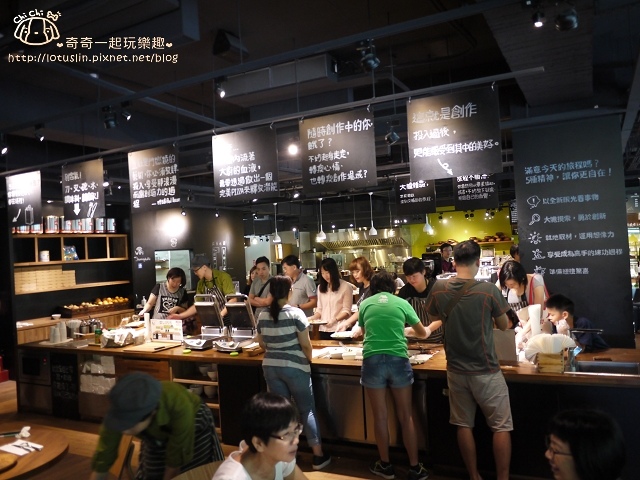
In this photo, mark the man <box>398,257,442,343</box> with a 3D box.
[{"bbox_3d":[0.988,0.933,4.793,0.500,1.540,0.520,-4,-1,27],"label":"man"}]

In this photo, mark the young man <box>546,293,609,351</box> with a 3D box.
[{"bbox_3d":[2.238,1.029,4.436,0.440,1.220,0.400,-1,-3,-37],"label":"young man"}]

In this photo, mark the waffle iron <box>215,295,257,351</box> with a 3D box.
[{"bbox_3d":[-0.782,0.793,4.857,0.280,0.480,0.400,-4,-1,26],"label":"waffle iron"}]

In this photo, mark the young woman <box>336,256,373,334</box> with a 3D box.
[{"bbox_3d":[0.444,1.002,5.566,0.460,1.640,0.460,-1,-3,-41],"label":"young woman"}]

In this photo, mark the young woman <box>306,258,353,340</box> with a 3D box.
[{"bbox_3d":[0.126,0.977,5.293,0.460,1.560,0.420,-4,-1,27],"label":"young woman"}]

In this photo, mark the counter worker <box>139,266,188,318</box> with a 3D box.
[{"bbox_3d":[-1.834,1.108,6.243,0.520,1.540,0.480,-3,-1,6],"label":"counter worker"}]

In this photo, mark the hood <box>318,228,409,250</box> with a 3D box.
[{"bbox_3d":[0.867,-0.030,10.186,1.700,0.420,0.800,-4,-1,26],"label":"hood"}]

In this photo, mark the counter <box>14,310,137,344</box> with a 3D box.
[{"bbox_3d":[-3.362,1.515,6.896,0.720,0.910,1.950,-4,-1,26],"label":"counter"}]

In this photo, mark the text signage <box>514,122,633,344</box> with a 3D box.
[{"bbox_3d":[2.449,-0.001,5.039,0.942,2.295,0.040,-4,-3,27],"label":"text signage"}]

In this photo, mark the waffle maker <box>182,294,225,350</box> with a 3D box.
[{"bbox_3d":[-1.238,0.877,5.556,0.320,0.530,0.380,-4,-3,27],"label":"waffle maker"}]

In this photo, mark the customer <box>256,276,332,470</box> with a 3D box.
[{"bbox_3d":[-0.234,1.063,4.241,0.470,1.550,0.340,-4,-3,32],"label":"customer"}]

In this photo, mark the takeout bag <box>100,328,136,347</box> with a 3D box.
[{"bbox_3d":[-2.304,1.128,5.944,0.330,0.160,0.250,-4,-3,27],"label":"takeout bag"}]

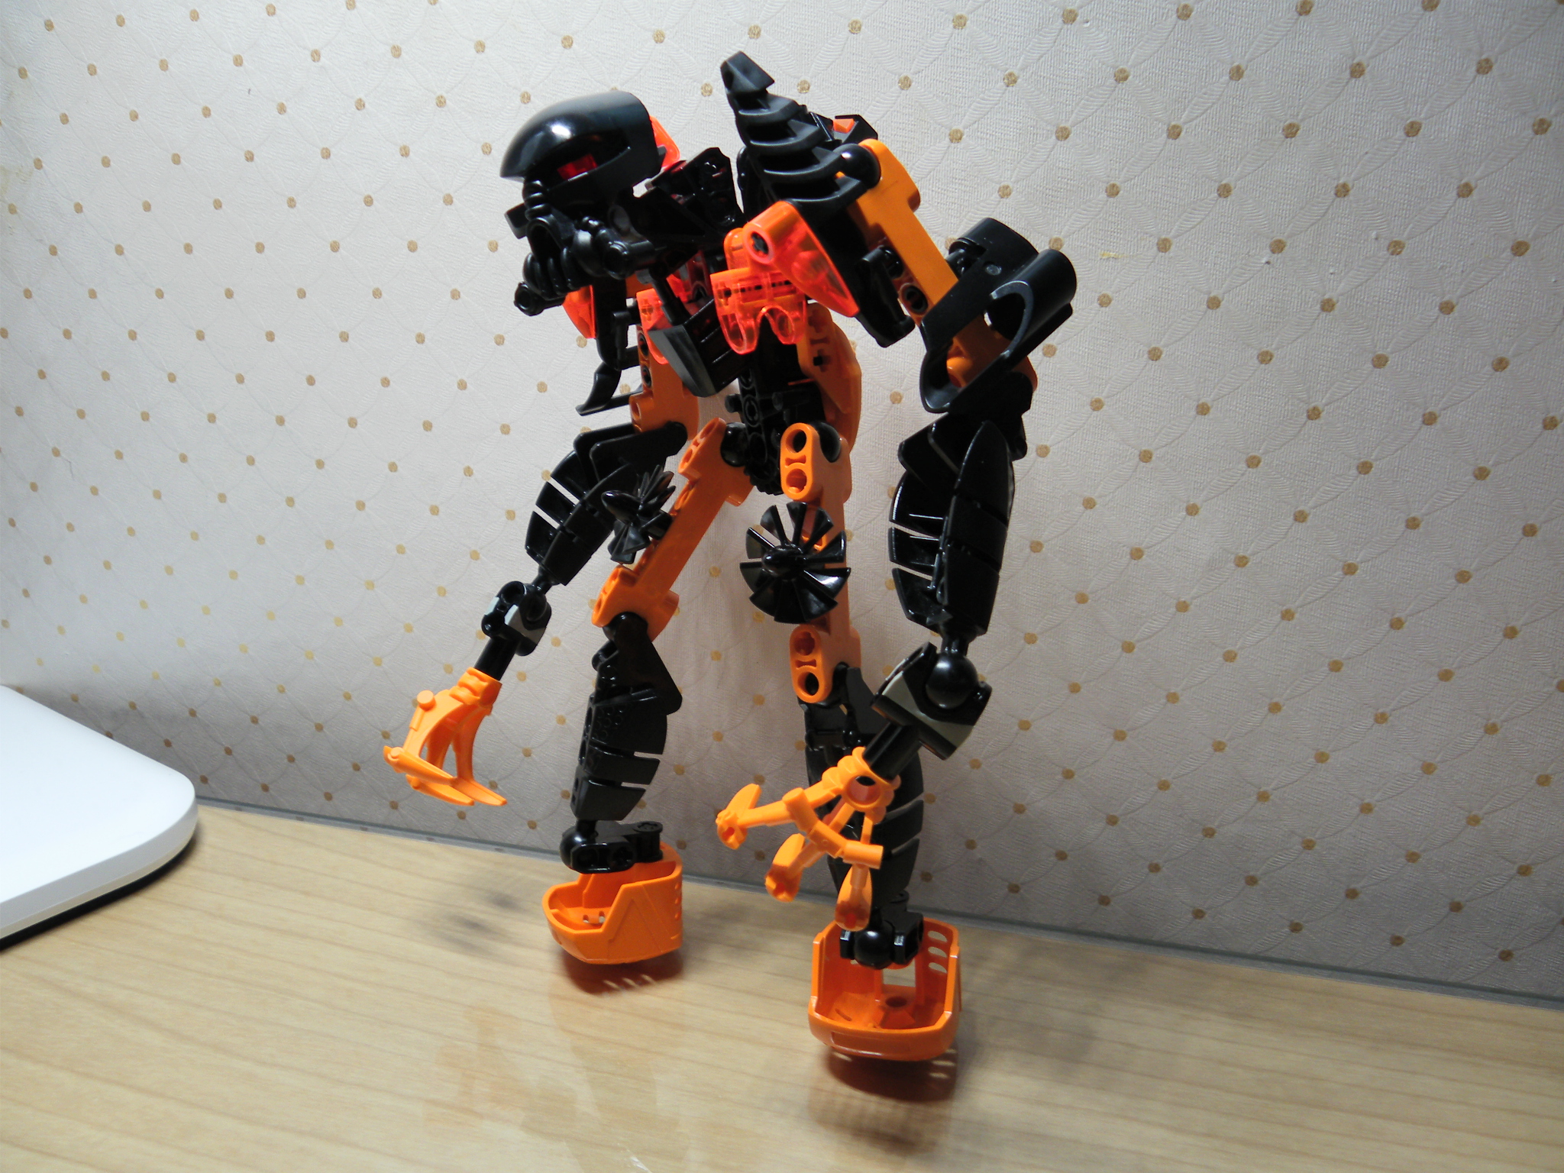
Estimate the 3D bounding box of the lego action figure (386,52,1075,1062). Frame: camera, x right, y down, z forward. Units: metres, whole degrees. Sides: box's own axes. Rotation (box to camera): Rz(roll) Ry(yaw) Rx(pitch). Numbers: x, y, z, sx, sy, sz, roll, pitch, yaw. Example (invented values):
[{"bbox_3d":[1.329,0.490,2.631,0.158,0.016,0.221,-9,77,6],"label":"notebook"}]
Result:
[{"bbox_3d":[-0.013,0.004,0.243,0.117,0.210,0.118,-14,22,-39],"label":"lego action figure"}]

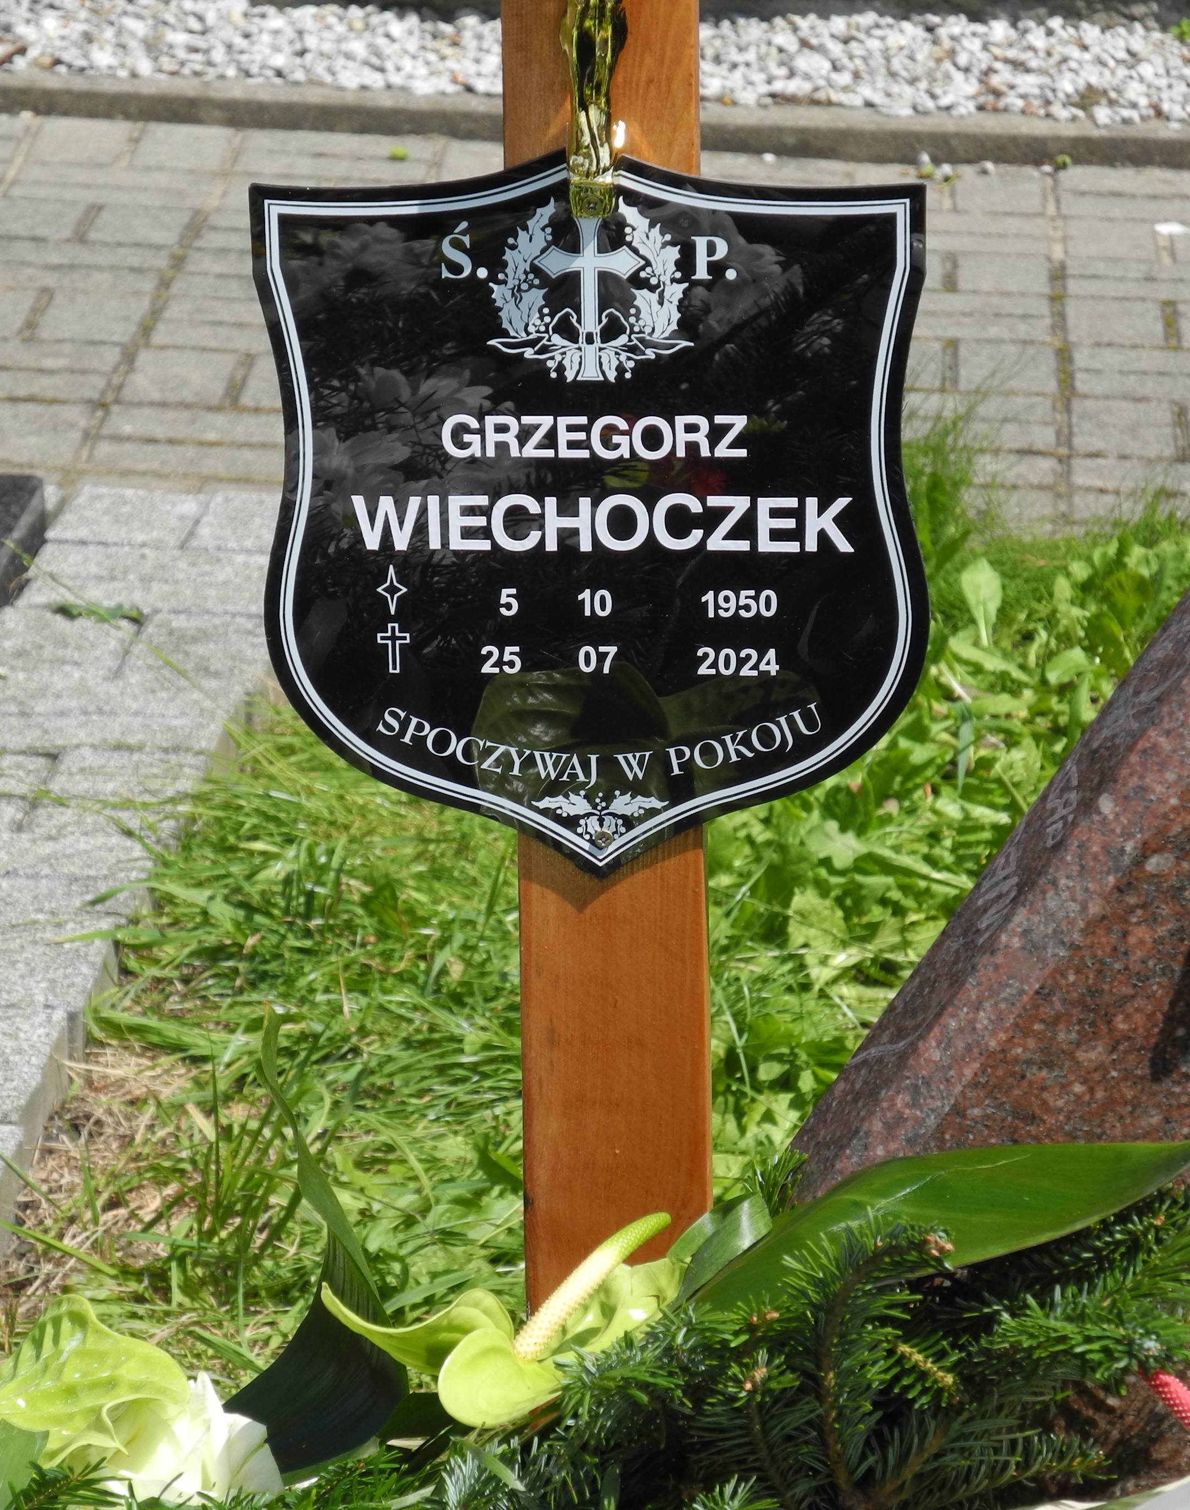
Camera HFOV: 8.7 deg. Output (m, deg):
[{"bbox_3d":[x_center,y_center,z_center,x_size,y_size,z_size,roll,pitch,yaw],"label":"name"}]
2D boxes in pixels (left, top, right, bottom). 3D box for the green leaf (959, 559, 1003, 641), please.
[{"bbox_3d":[0.296,-0.119,6.020,0.033,0.069,0.020,-2,7,0],"label":"green leaf"}]

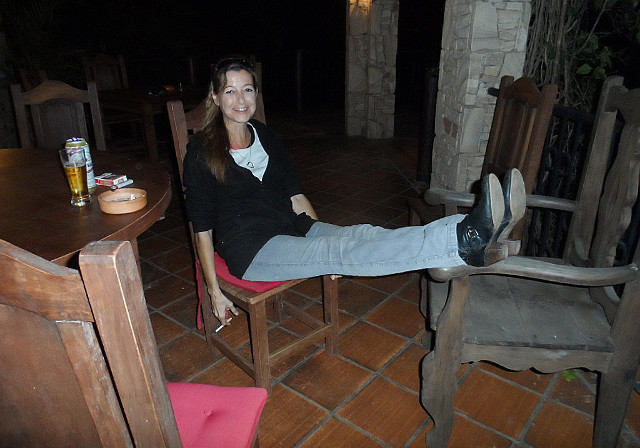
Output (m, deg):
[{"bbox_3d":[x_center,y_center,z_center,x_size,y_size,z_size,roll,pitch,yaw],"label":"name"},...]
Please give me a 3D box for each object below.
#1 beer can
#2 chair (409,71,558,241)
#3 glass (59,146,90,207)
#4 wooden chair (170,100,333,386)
[{"bbox_3d":[-0.764,-0.186,1.424,0.066,0.165,0.066,-1,22,0],"label":"beer can"},{"bbox_3d":[0.744,-0.160,2.169,0.502,1.034,0.405,-4,22,-6],"label":"chair"},{"bbox_3d":[-0.719,-0.134,1.315,0.067,0.149,0.067,-1,22,0],"label":"glass"},{"bbox_3d":[-0.232,0.045,1.710,0.405,1.034,0.502,-19,28,-37],"label":"wooden chair"}]

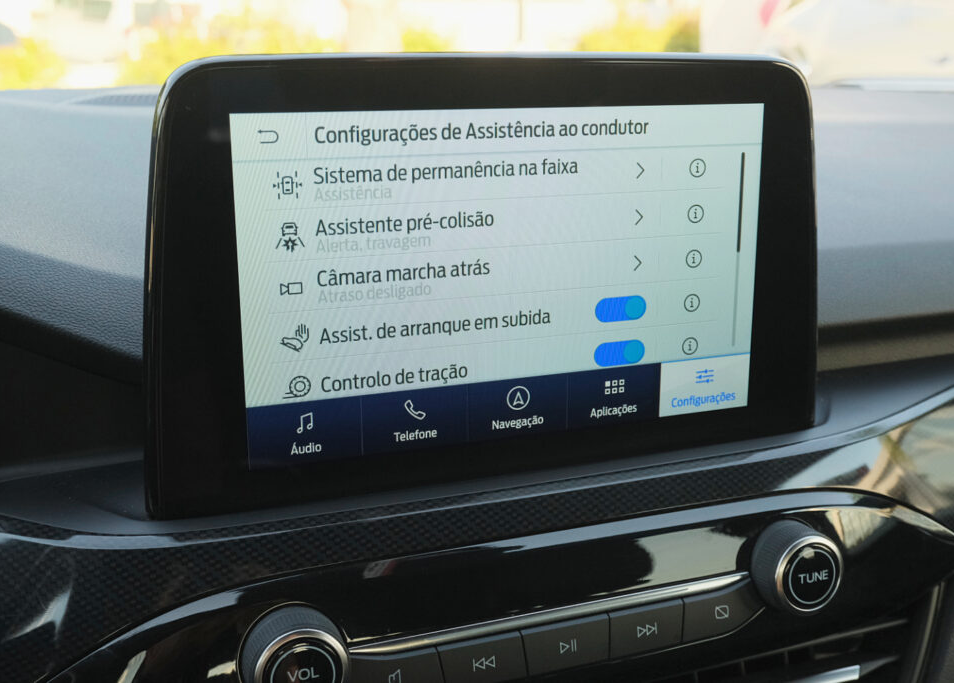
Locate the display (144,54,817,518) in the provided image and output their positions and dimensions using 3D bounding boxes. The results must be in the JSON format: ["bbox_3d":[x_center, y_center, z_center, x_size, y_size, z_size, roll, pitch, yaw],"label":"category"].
[{"bbox_3d":[0.010,-0.024,0.349,0.231,0.136,0.025,-6,15,-20],"label":"display"}]

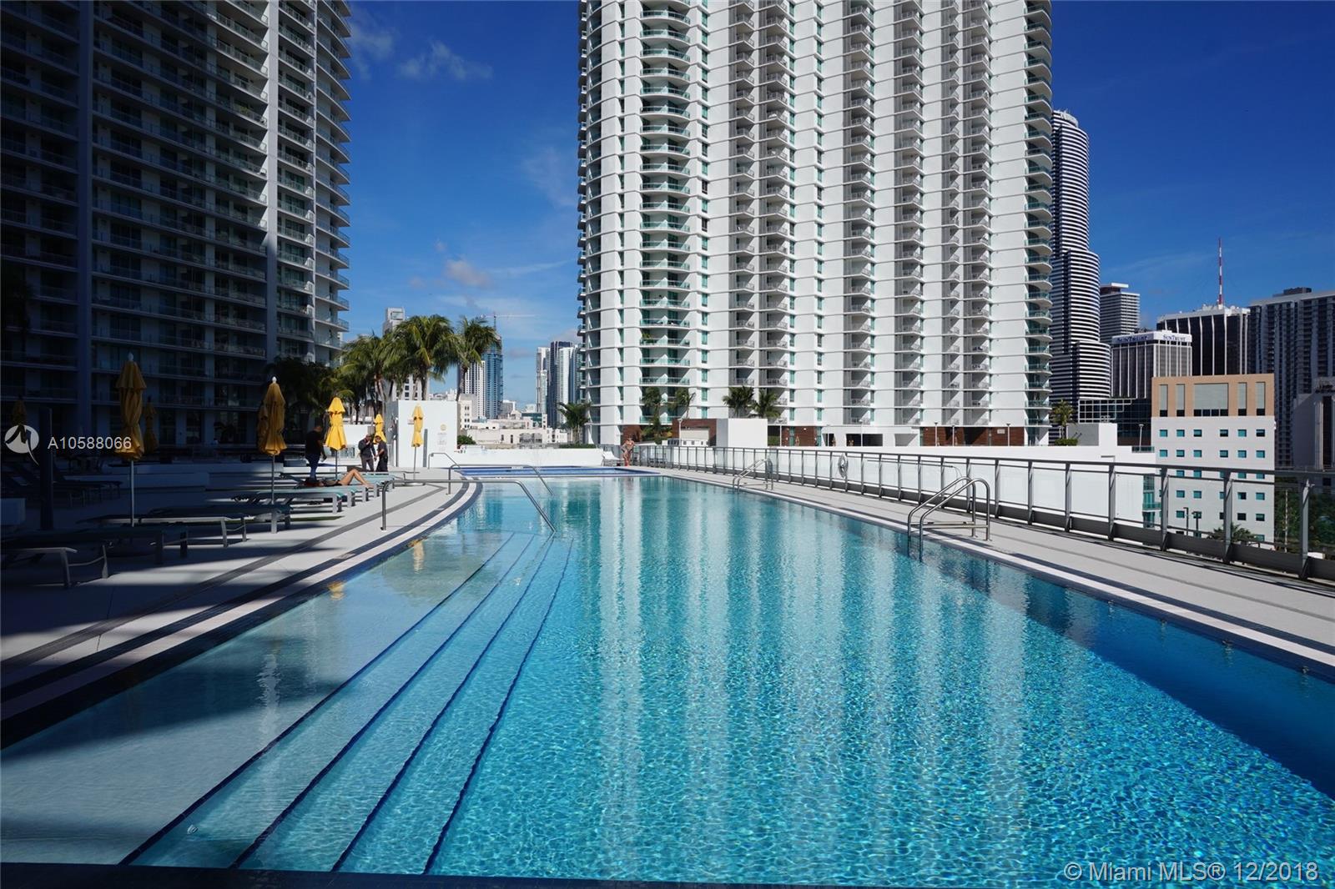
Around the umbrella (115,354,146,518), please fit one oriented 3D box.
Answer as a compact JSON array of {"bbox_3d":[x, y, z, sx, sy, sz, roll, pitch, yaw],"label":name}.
[{"bbox_3d":[-8.090,-0.020,13.400,0.460,2.680,0.460,0,0,0],"label":"umbrella"}]

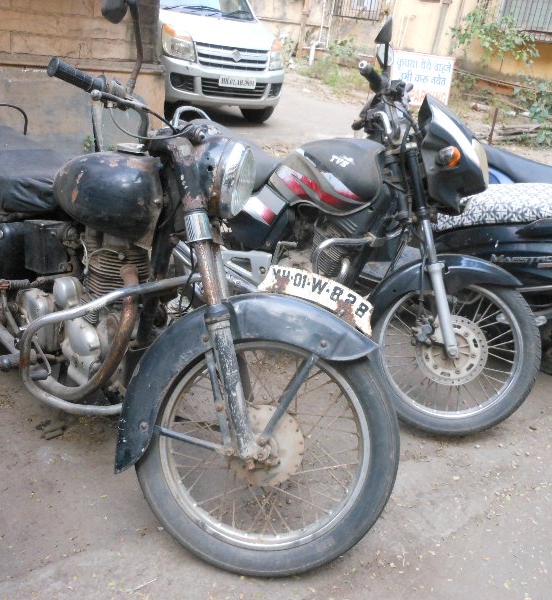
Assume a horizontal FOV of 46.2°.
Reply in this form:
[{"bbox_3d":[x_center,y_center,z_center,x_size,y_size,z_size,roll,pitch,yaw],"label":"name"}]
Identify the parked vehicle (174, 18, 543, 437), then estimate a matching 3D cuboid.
[{"bbox_3d":[0.121,-0.329,2.564,1.930,1.200,0.680,26,28,38],"label":"parked vehicle"}]

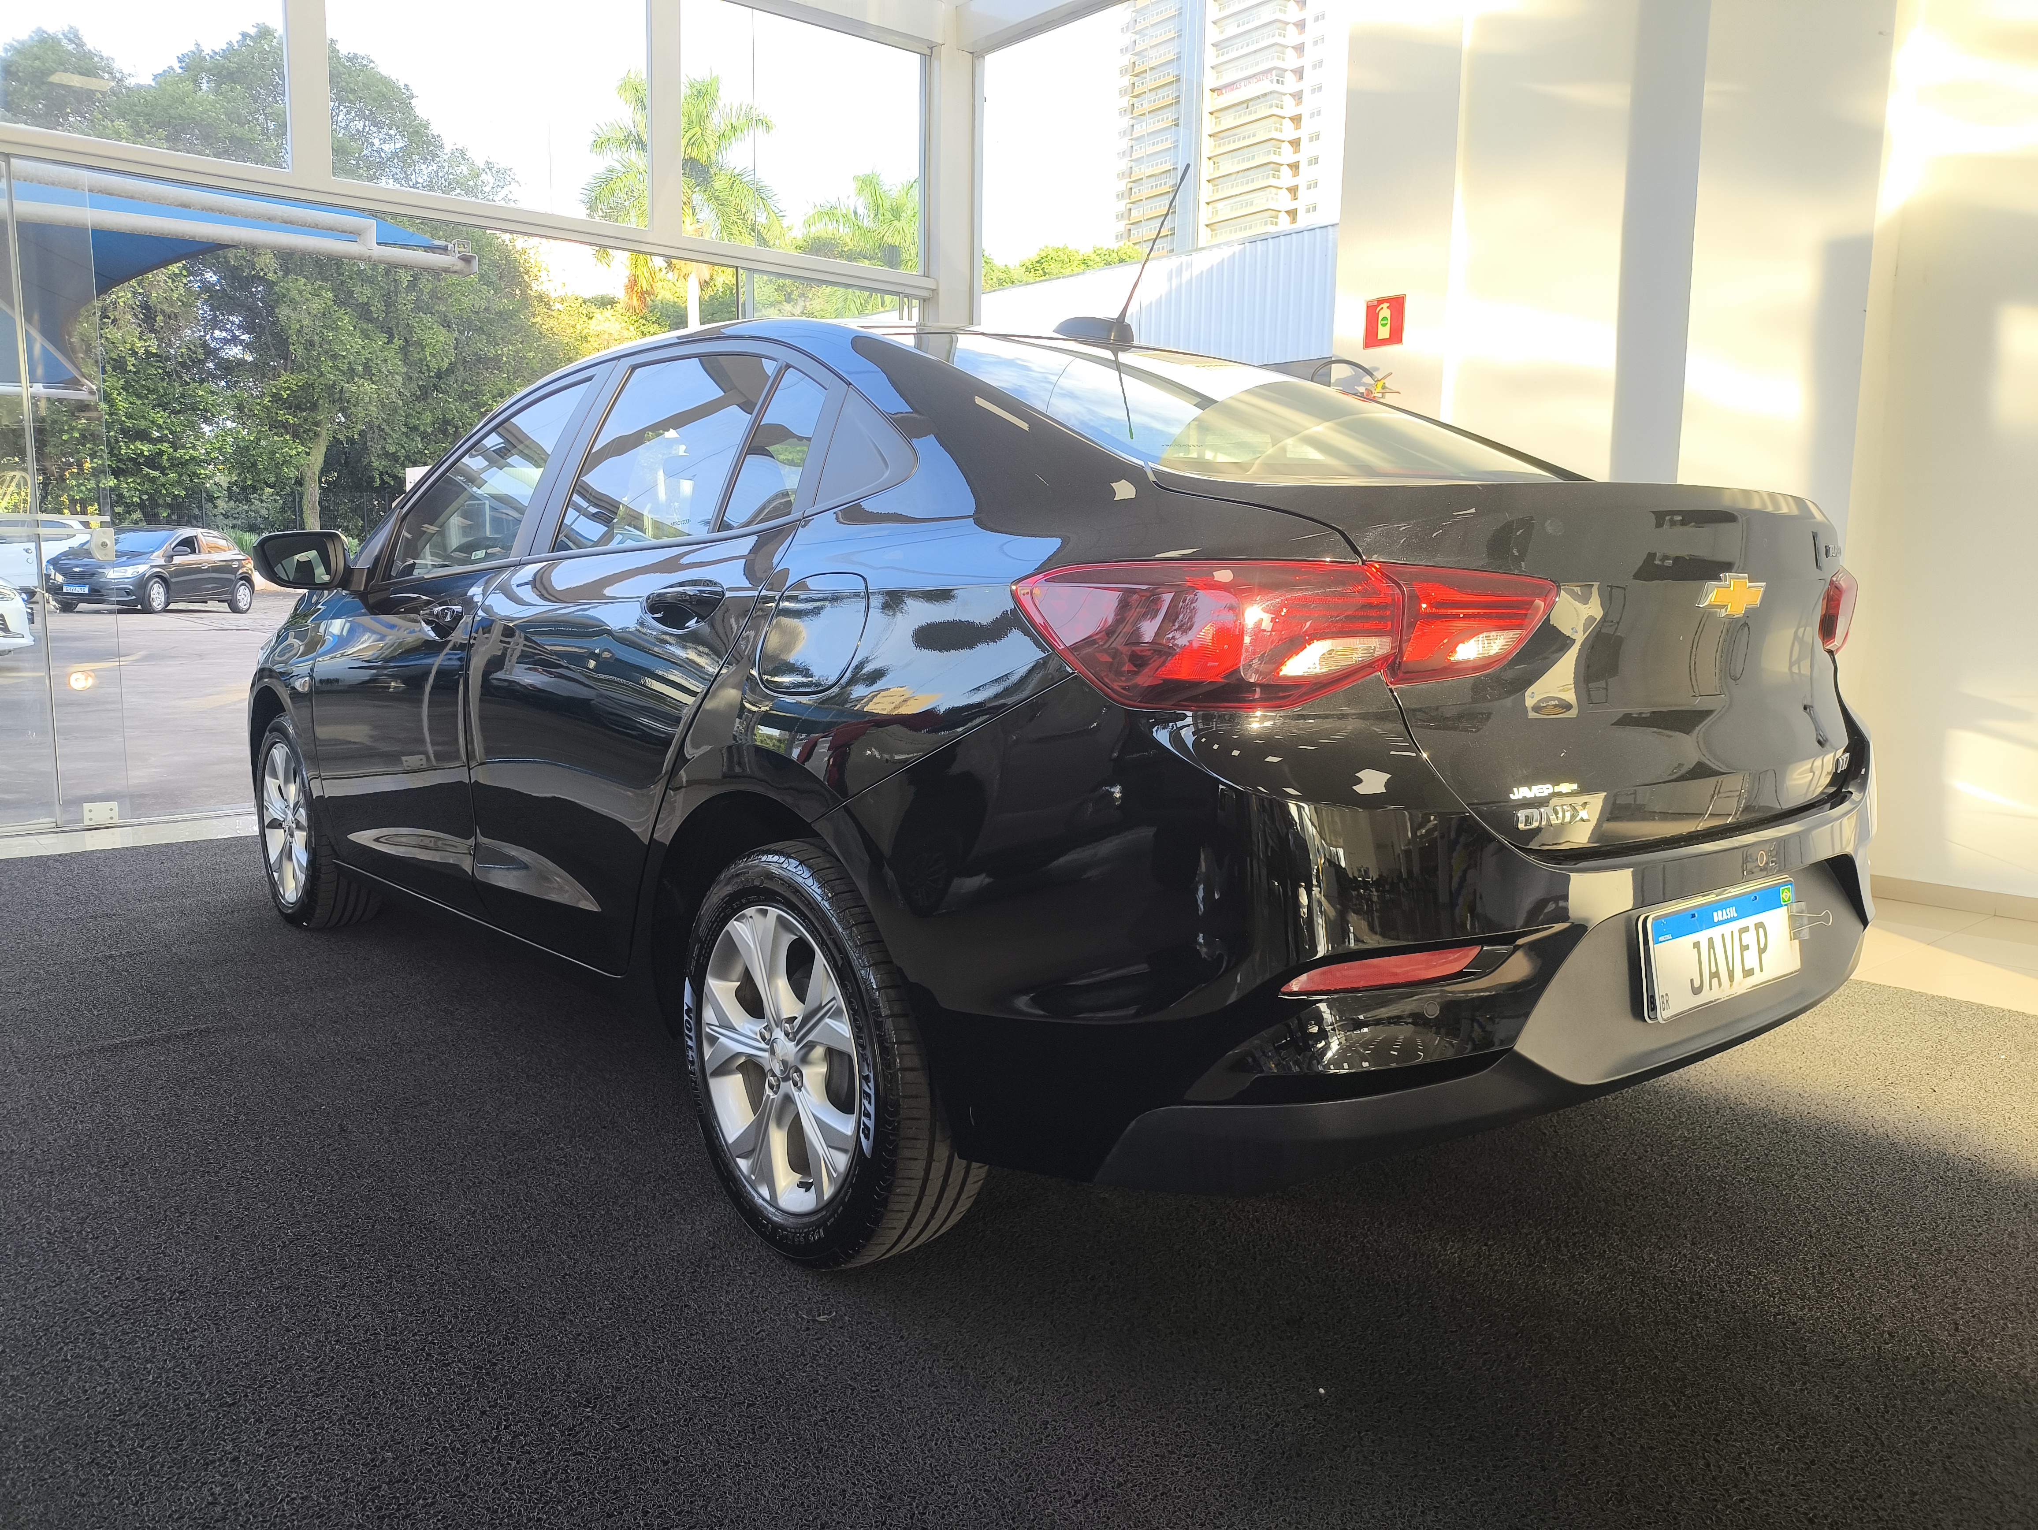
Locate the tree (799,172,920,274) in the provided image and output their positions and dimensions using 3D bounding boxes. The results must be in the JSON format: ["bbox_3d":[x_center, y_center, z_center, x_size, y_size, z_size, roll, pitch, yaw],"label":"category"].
[{"bbox_3d":[-4.659,-14.332,55.320,6.610,14.900,6.610,1,8,0],"label":"tree"}]

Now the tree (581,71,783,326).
[{"bbox_3d":[-10.394,-13.515,46.406,6.140,15.640,6.140,1,8,0],"label":"tree"}]

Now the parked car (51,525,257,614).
[{"bbox_3d":[-14.794,-3.317,25.145,1.730,1.475,3.950,1,8,2],"label":"parked car"}]

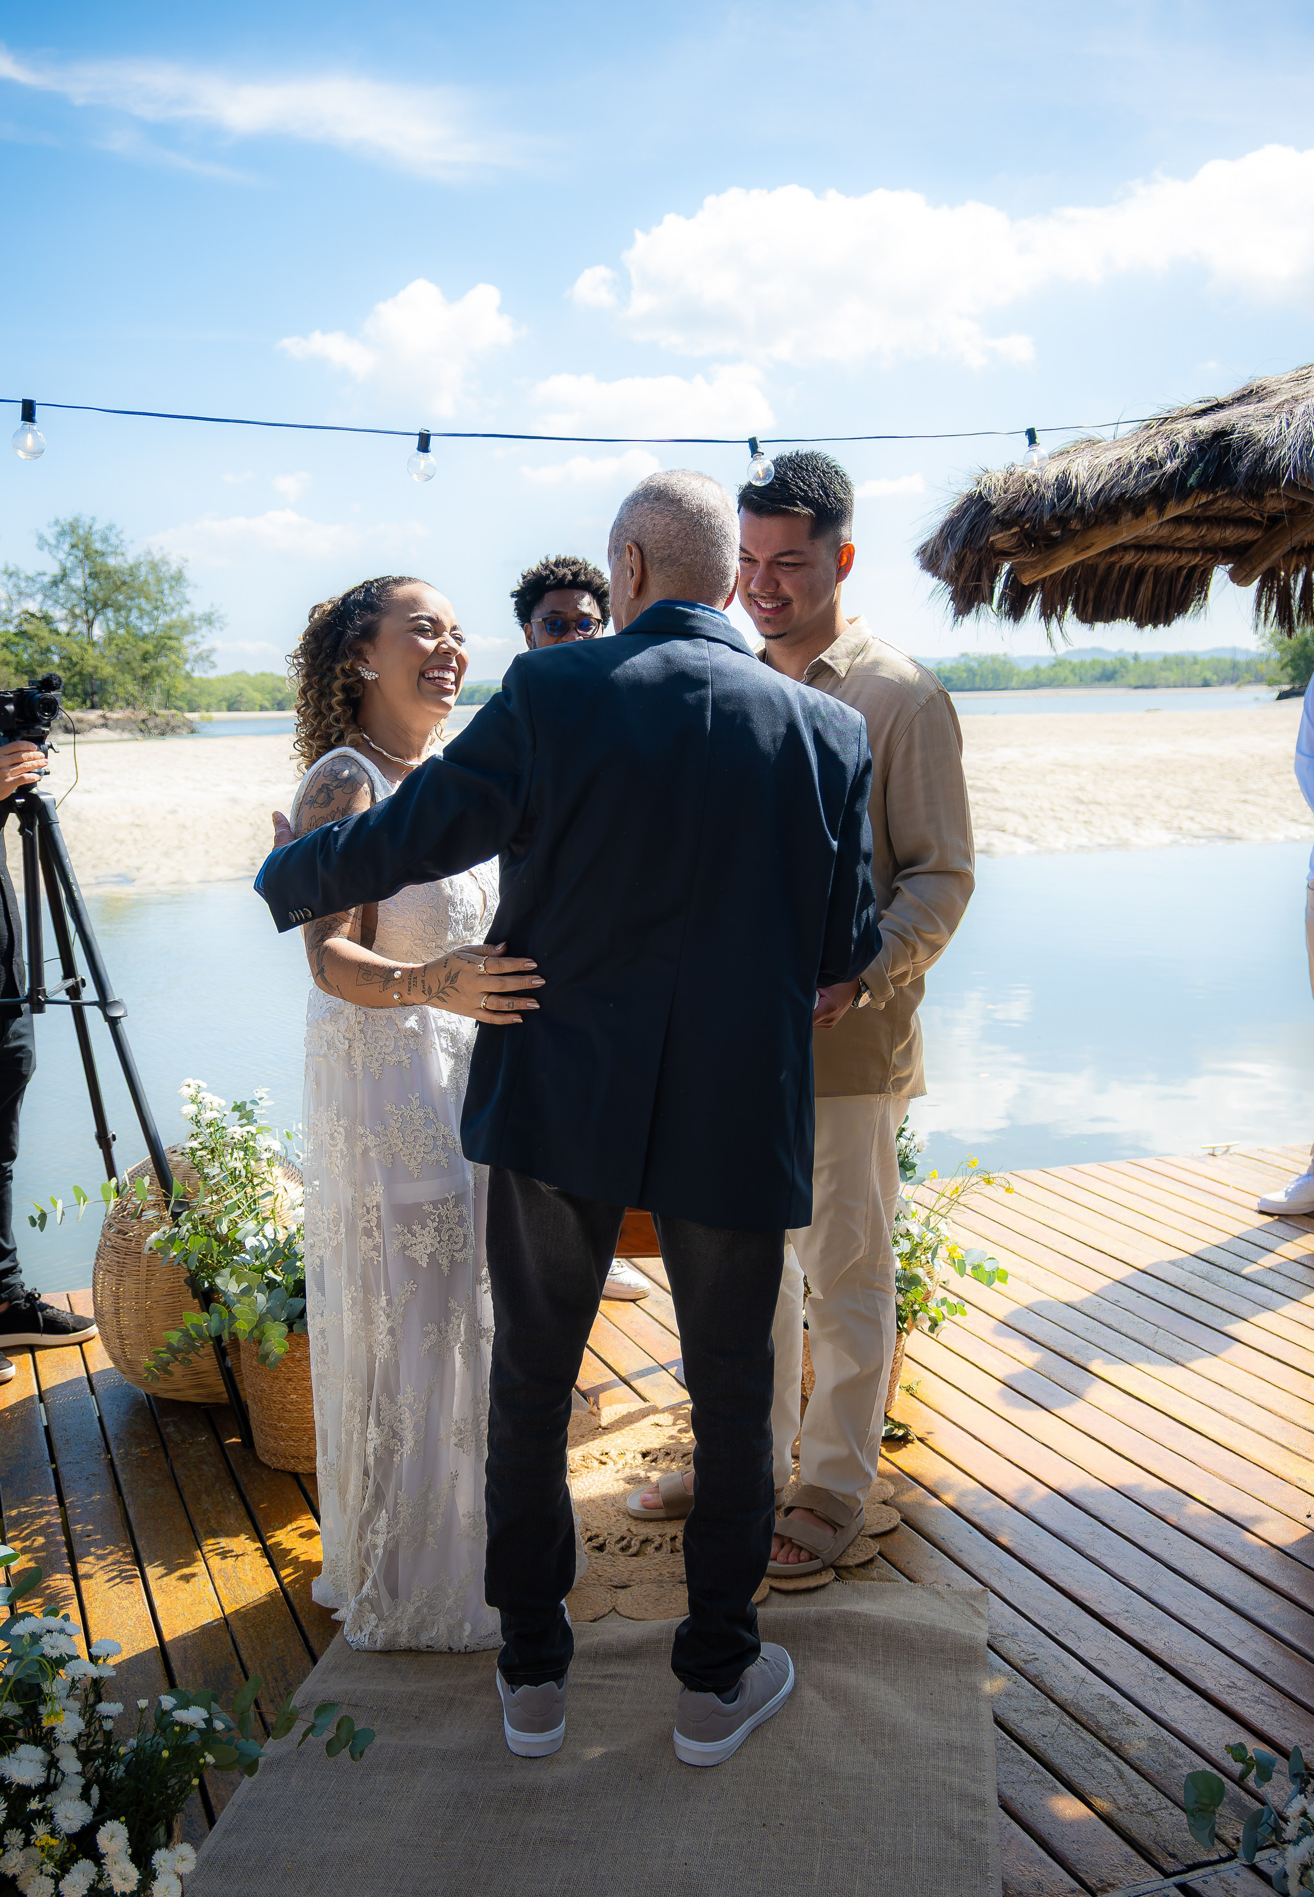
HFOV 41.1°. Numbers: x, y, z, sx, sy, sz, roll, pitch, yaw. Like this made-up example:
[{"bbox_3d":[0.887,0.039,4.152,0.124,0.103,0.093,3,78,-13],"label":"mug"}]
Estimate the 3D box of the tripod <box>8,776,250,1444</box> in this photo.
[{"bbox_3d":[-1.195,0.295,3.622,0.800,1.290,0.880,5,10,32],"label":"tripod"}]

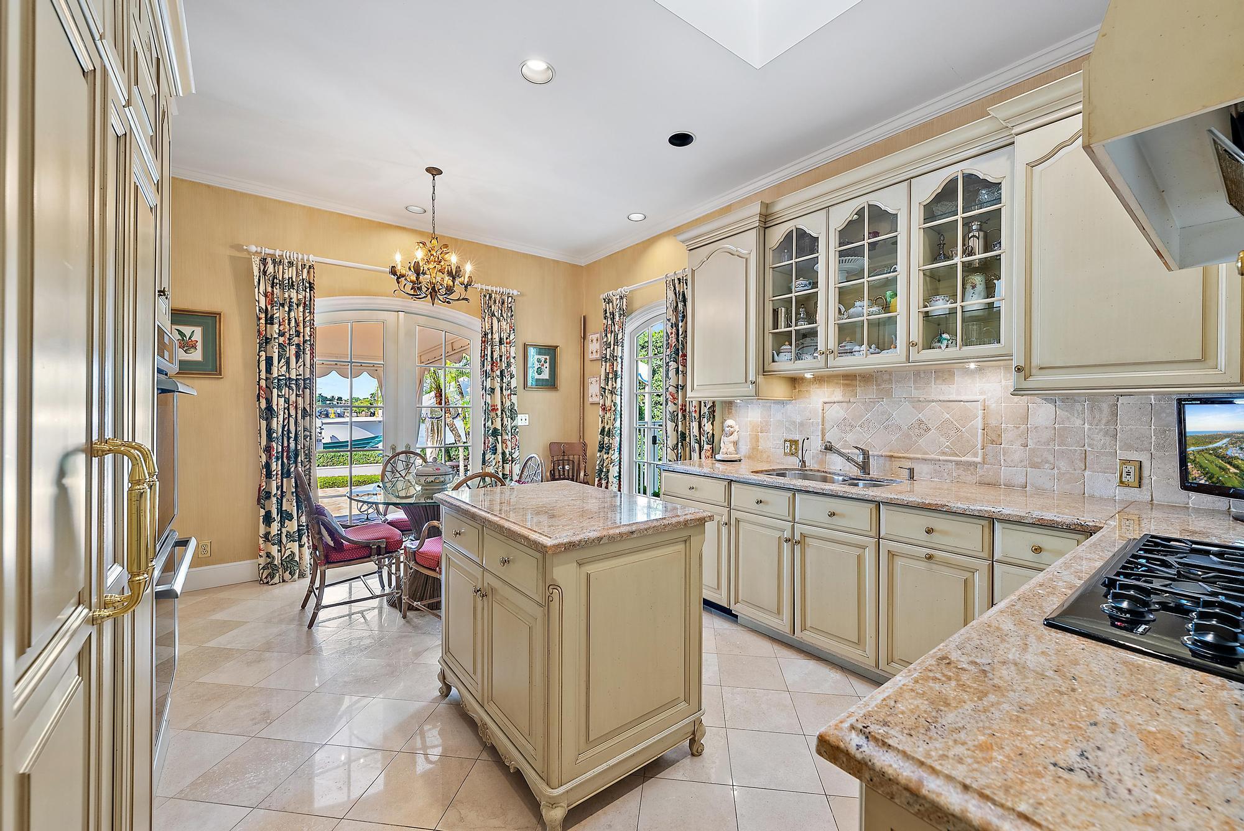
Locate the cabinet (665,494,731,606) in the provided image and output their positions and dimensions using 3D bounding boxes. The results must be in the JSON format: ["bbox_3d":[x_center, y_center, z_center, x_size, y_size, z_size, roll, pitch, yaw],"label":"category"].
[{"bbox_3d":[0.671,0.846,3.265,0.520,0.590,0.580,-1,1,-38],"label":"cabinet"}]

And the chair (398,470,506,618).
[{"bbox_3d":[-0.986,0.788,2.950,0.570,0.930,0.610,0,0,-42],"label":"chair"}]

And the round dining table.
[{"bbox_3d":[-1.279,0.879,3.408,1.160,0.745,1.160,0,0,0],"label":"round dining table"}]

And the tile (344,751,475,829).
[{"bbox_3d":[-0.700,1.264,1.641,0.305,0.010,0.305,0,0,8],"label":"tile"}]

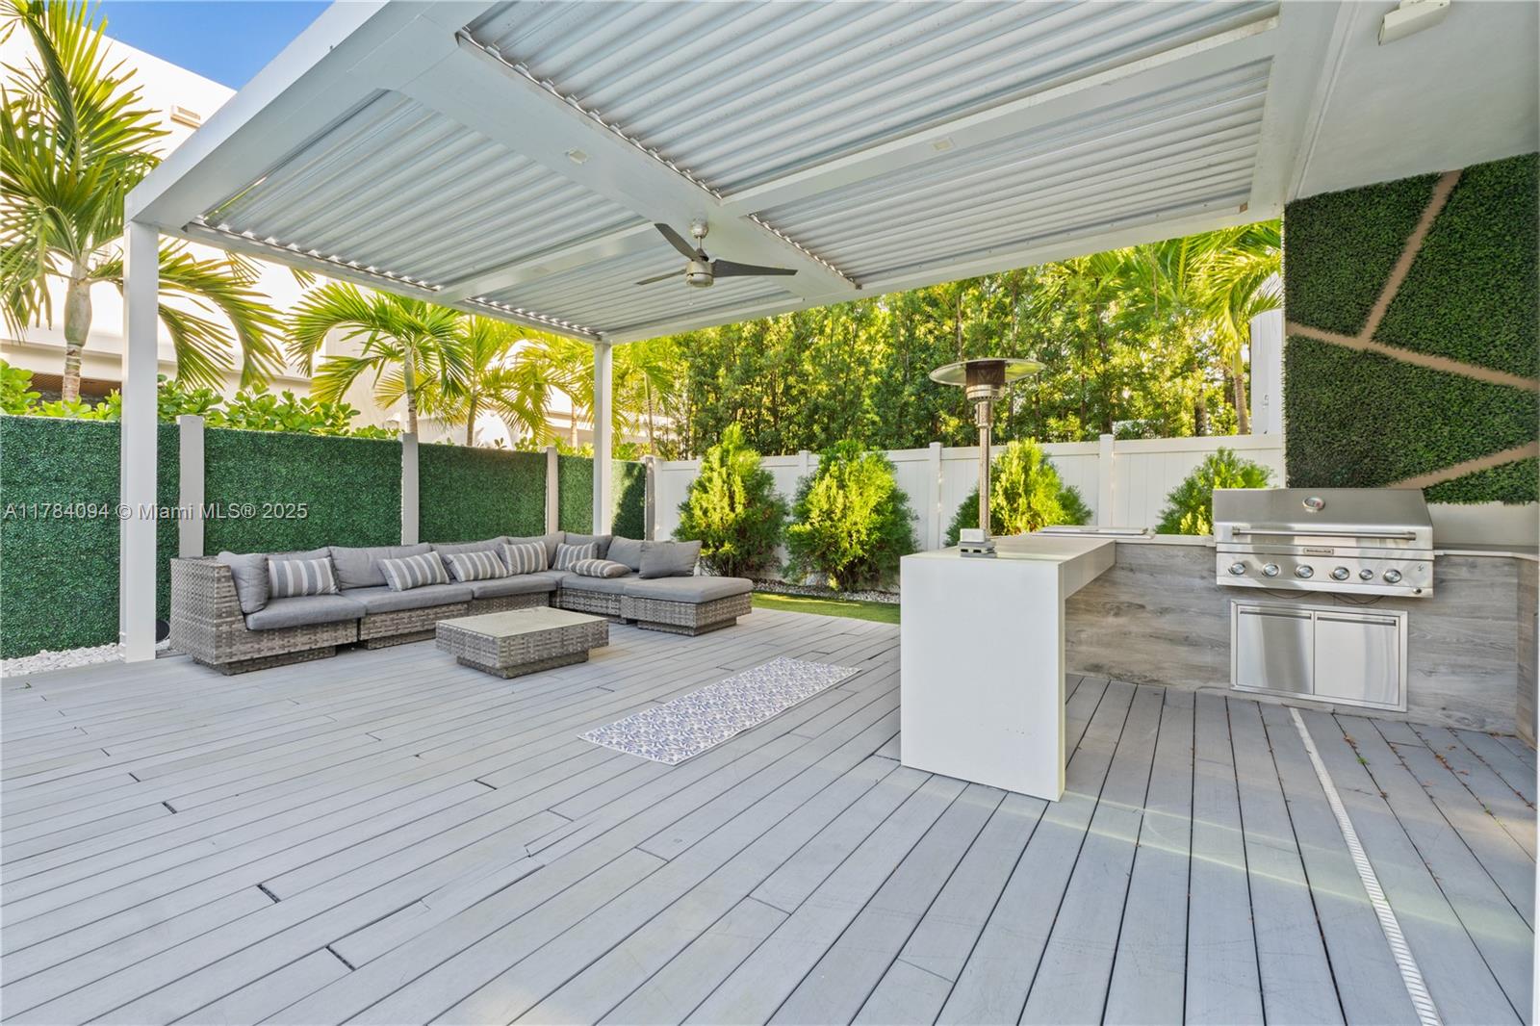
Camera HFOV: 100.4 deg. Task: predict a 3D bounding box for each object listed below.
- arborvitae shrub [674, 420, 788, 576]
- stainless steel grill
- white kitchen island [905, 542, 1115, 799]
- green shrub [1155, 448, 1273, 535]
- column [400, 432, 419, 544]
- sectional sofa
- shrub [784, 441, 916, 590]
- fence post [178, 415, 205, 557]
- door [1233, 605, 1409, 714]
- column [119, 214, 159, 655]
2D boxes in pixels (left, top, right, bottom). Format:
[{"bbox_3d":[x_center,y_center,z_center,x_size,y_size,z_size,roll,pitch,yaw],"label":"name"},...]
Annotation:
[{"bbox_3d":[-0.541,-0.103,8.886,1.546,2.218,1.232,1,1,34],"label":"arborvitae shrub"},{"bbox_3d":[3.090,0.141,3.668,0.896,0.562,0.638,1,1,34],"label":"stainless steel grill"},{"bbox_3d":[1.375,0.629,3.405,0.626,0.893,1.964,1,1,34],"label":"white kitchen island"},{"bbox_3d":[4.085,0.241,5.787,1.344,1.635,1.176,1,1,34],"label":"green shrub"},{"bbox_3d":[-3.906,0.096,6.957,0.127,1.859,0.127,1,1,34],"label":"column"},{"bbox_3d":[-2.188,0.650,5.269,2.582,0.784,3.511,1,1,34],"label":"sectional sofa"},{"bbox_3d":[0.981,0.071,7.867,1.546,1.904,1.232,1,1,34],"label":"shrub"},{"bbox_3d":[-4.962,0.111,5.502,0.135,1.879,0.140,1,1,34],"label":"fence post"},{"bbox_3d":[2.982,0.768,3.512,0.738,0.514,0.034,1,1,34],"label":"door"},{"bbox_3d":[-4.520,-0.504,4.576,0.153,3.102,0.155,1,1,34],"label":"column"}]

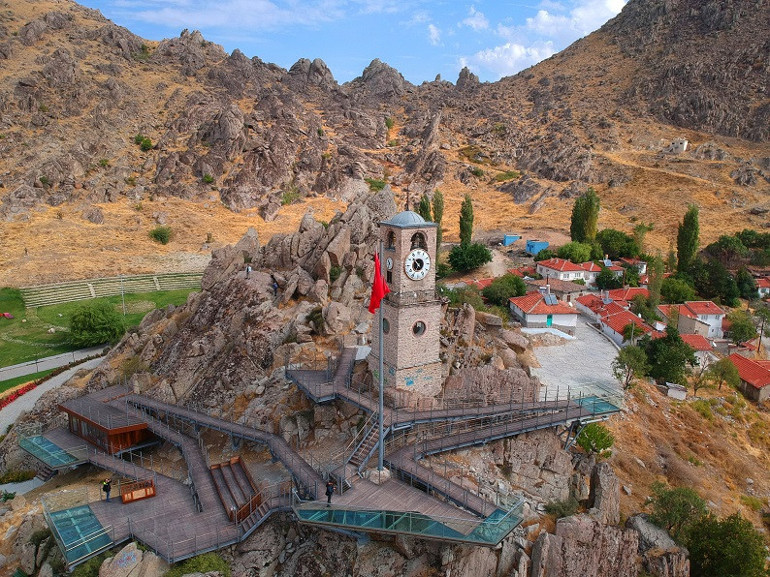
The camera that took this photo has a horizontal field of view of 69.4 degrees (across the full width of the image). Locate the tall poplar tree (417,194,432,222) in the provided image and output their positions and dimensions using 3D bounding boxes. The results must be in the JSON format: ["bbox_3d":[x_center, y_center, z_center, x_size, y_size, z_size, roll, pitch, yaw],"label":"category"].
[{"bbox_3d":[8.966,-14.724,124.606,3.026,12.980,3.026,2,12,4],"label":"tall poplar tree"}]

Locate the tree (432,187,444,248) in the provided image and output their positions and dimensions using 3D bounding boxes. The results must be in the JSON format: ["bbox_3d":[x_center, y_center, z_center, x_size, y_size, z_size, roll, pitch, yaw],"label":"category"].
[{"bbox_3d":[11.884,-15.019,123.478,2.665,14.180,2.665,2,12,5],"label":"tree"}]

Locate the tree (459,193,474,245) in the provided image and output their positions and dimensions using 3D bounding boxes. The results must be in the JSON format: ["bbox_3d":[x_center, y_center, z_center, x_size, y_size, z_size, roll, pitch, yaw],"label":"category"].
[{"bbox_3d":[18.127,-14.951,123.641,3.003,12.660,3.003,3,13,8],"label":"tree"}]

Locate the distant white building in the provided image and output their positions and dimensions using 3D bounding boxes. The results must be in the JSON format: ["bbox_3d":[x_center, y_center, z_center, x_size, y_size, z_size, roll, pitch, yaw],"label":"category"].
[{"bbox_3d":[124.496,-60.029,235.000,6.000,5.600,5.600,12,17,41],"label":"distant white building"}]

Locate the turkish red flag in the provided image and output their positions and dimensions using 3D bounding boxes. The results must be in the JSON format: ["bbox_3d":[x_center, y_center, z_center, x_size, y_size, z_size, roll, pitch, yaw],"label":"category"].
[{"bbox_3d":[-0.333,-0.303,33.700,1.334,3.835,0.700,1,12,-1],"label":"turkish red flag"}]

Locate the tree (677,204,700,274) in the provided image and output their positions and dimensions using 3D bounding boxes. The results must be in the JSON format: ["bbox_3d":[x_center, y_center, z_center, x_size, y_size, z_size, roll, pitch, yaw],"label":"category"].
[{"bbox_3d":[80.636,-12.604,147.695,5.000,19.291,5.000,1,14,0],"label":"tree"}]

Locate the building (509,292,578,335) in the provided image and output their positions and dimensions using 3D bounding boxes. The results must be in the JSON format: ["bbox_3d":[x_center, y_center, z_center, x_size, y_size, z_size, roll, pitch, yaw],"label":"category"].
[{"bbox_3d":[30.106,3.858,105.182,9.800,6.205,9.800,0,14,-3],"label":"building"}]

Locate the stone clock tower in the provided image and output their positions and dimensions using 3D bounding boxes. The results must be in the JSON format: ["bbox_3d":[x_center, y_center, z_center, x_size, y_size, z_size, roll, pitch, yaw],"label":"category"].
[{"bbox_3d":[1.706,0.887,43.981,4.200,14.083,4.200,-7,16,-29],"label":"stone clock tower"}]

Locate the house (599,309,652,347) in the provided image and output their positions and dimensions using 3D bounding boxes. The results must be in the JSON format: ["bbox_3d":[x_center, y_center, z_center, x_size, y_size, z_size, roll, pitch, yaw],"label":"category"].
[{"bbox_3d":[40.317,6.678,92.805,6.000,4.100,9.300,1,12,0],"label":"house"}]

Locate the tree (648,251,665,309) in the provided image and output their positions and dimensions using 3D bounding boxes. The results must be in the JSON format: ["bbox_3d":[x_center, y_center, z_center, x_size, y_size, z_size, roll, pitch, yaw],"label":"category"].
[{"bbox_3d":[53.085,-1.396,108.692,3.128,12.180,3.128,7,14,26],"label":"tree"}]

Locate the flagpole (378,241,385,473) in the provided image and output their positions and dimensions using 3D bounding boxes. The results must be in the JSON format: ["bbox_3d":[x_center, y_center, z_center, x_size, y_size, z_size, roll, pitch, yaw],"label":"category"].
[{"bbox_3d":[-0.161,4.430,33.822,0.280,14.883,0.280,1,14,0],"label":"flagpole"}]

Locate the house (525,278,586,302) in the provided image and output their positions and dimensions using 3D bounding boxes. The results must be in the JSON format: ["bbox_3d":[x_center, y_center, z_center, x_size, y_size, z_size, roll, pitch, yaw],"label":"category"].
[{"bbox_3d":[38.171,-0.031,124.160,7.346,4.288,11.262,-9,17,-33],"label":"house"}]

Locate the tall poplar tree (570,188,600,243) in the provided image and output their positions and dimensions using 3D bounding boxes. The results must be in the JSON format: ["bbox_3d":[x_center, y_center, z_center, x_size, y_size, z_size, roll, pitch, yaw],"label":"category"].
[{"bbox_3d":[57.293,-19.452,158.850,7.200,17.995,6.400,1,14,0],"label":"tall poplar tree"}]

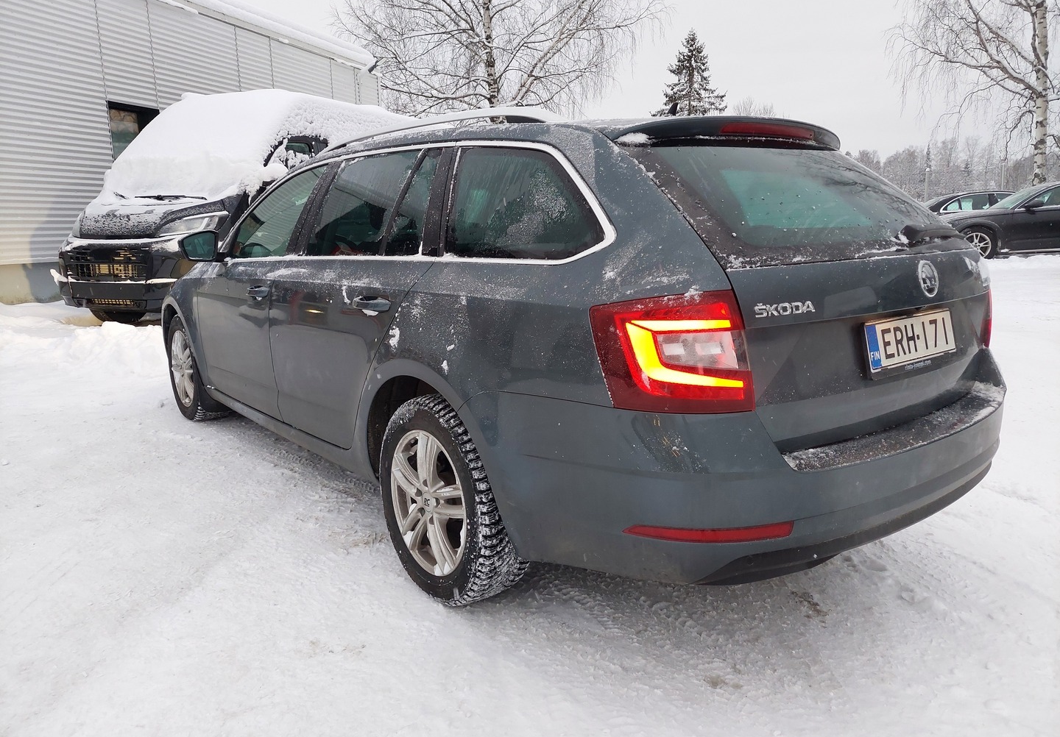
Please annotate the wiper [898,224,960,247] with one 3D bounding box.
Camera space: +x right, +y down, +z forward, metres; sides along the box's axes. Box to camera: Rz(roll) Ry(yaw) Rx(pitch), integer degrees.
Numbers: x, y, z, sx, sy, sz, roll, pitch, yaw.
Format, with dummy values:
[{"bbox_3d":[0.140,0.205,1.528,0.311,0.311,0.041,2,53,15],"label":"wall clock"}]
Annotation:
[{"bbox_3d":[1.086,-0.357,2.076,0.370,0.075,0.065,-9,14,-37],"label":"wiper"}]

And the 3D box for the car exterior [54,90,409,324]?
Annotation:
[{"bbox_3d":[-3.115,-1.970,9.564,2.050,2.450,5.500,4,12,20],"label":"car exterior"}]

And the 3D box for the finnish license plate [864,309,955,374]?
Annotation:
[{"bbox_3d":[0.984,-0.077,1.962,0.442,0.118,0.015,-9,1,-37],"label":"finnish license plate"}]

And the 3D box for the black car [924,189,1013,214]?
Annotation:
[{"bbox_3d":[11.421,-3.605,18.752,4.850,1.500,1.870,-1,11,-5],"label":"black car"}]

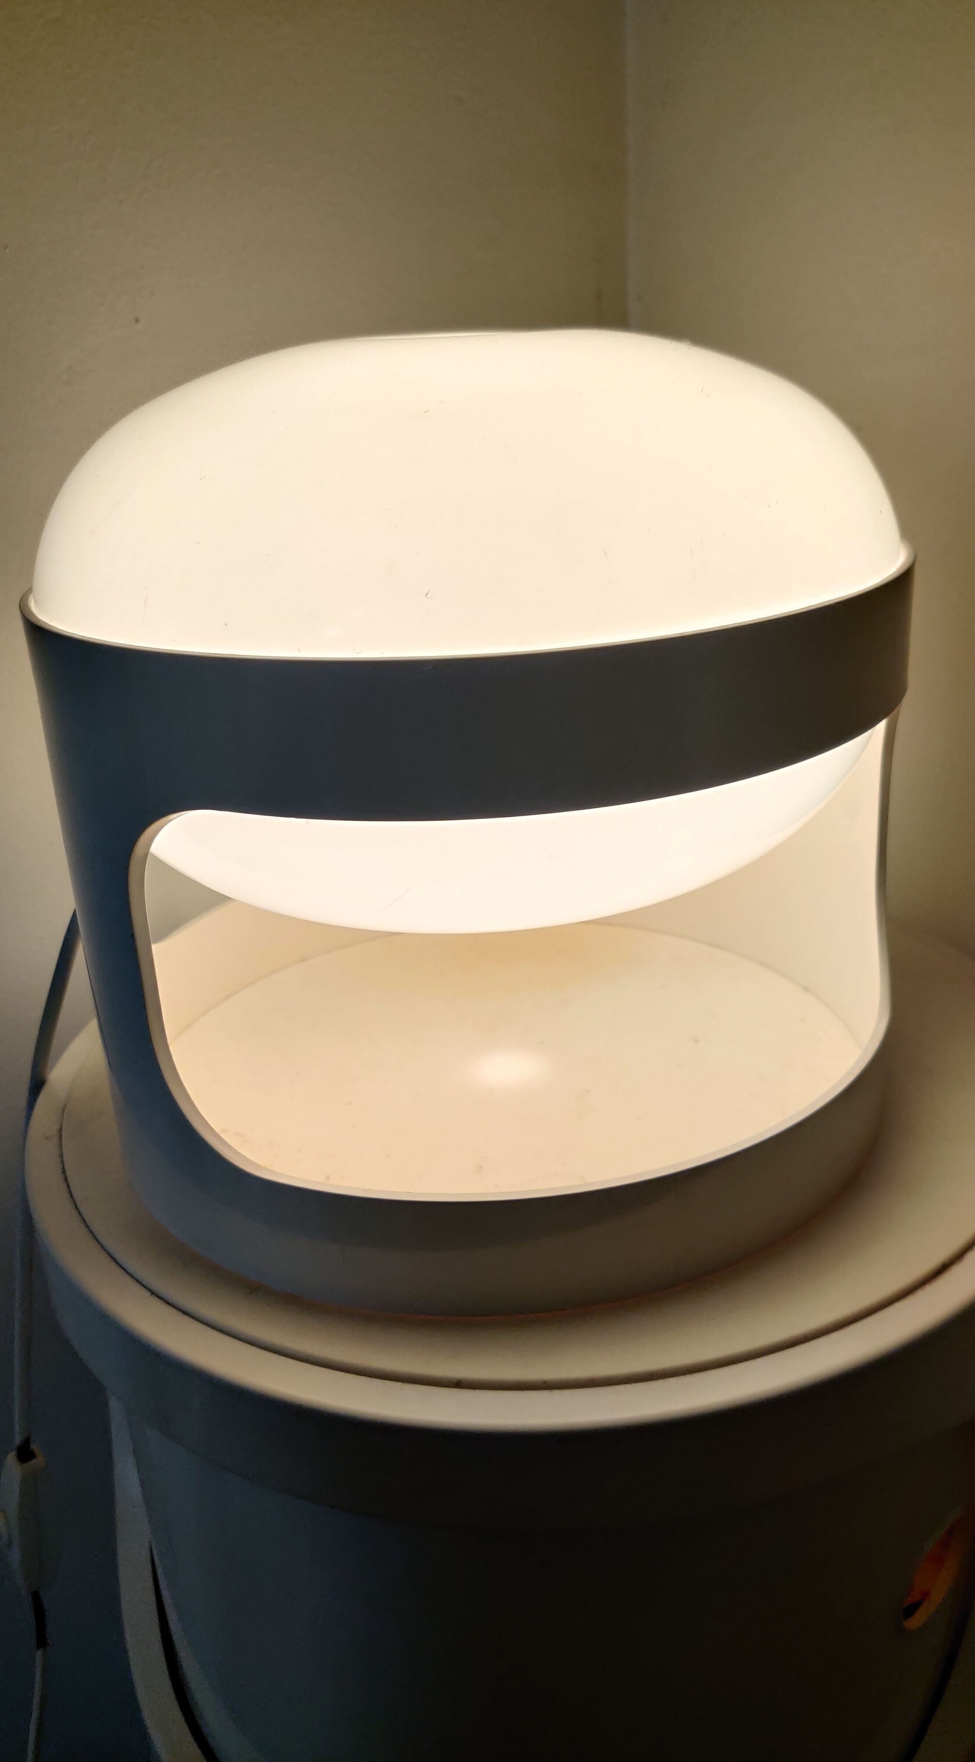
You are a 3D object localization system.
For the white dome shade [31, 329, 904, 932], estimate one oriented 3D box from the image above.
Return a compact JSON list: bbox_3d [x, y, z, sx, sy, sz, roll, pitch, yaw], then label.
[{"bbox_3d":[-0.004,-0.071,0.379,0.227,0.149,0.227,-4,23,0],"label":"white dome shade"}]

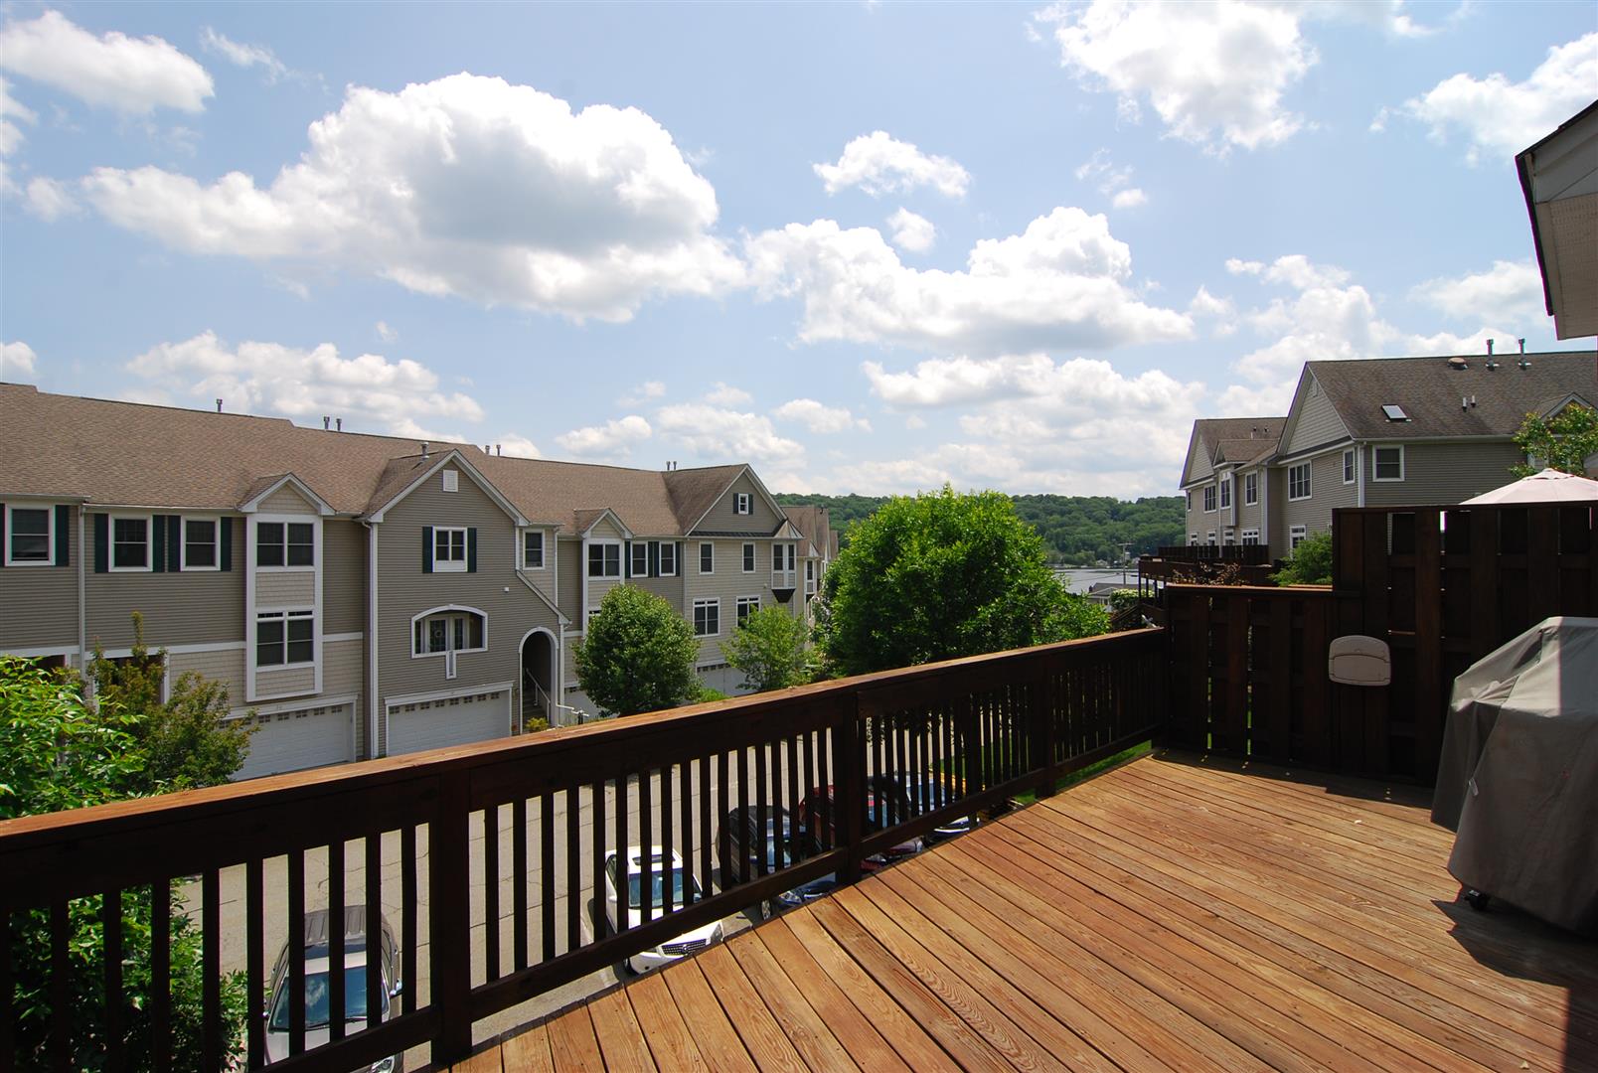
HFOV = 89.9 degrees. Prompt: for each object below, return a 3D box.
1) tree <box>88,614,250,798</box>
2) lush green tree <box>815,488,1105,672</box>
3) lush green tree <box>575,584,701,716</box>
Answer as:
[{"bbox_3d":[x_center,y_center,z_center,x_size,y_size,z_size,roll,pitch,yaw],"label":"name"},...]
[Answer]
[{"bbox_3d":[-16.000,5.100,20.500,3.600,6.200,3.500,0,-1,0],"label":"tree"},{"bbox_3d":[3.780,3.470,19.200,6.900,9.300,6.700,0,-1,0],"label":"lush green tree"},{"bbox_3d":[-6.100,5.100,30.400,4.700,6.500,4.600,0,-1,0],"label":"lush green tree"}]

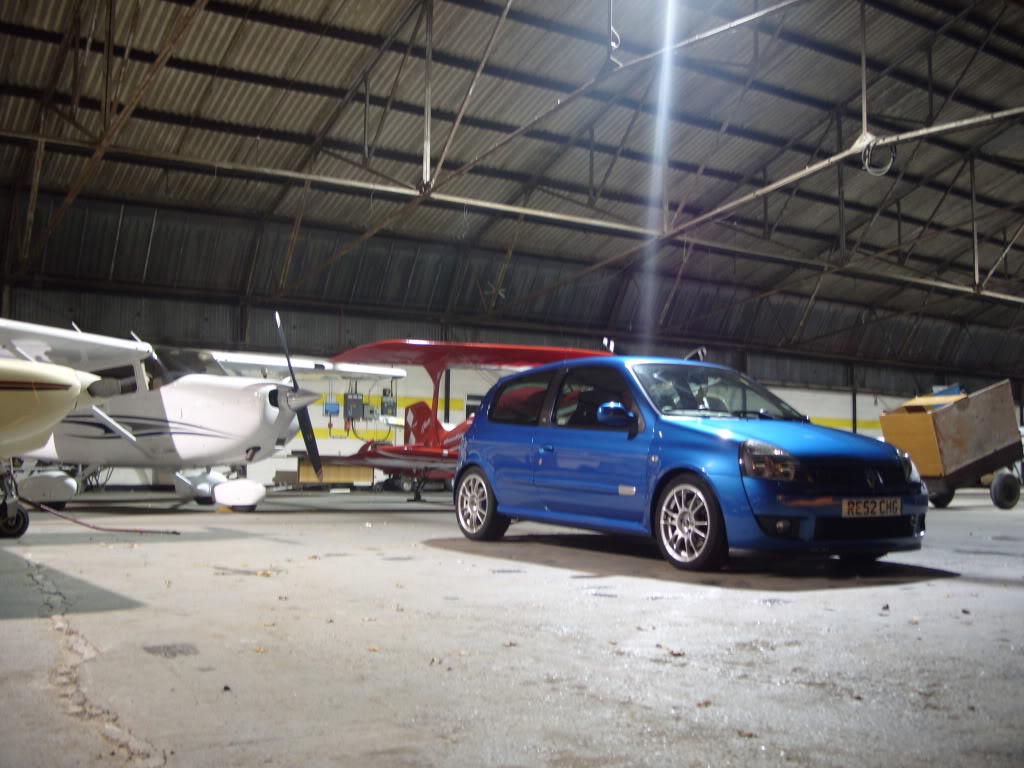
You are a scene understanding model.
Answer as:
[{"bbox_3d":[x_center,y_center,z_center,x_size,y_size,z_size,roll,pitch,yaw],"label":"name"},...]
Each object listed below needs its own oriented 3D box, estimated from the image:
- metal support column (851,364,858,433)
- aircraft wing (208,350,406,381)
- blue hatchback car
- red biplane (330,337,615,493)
[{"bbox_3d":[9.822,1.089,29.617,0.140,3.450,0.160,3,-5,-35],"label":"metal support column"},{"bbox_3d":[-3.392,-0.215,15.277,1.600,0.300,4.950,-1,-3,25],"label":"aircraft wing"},{"bbox_3d":[1.063,0.504,7.549,1.710,1.410,3.810,3,-5,-32],"label":"blue hatchback car"},{"bbox_3d":[0.080,0.638,14.052,6.100,2.003,5.686,4,-5,-38],"label":"red biplane"}]

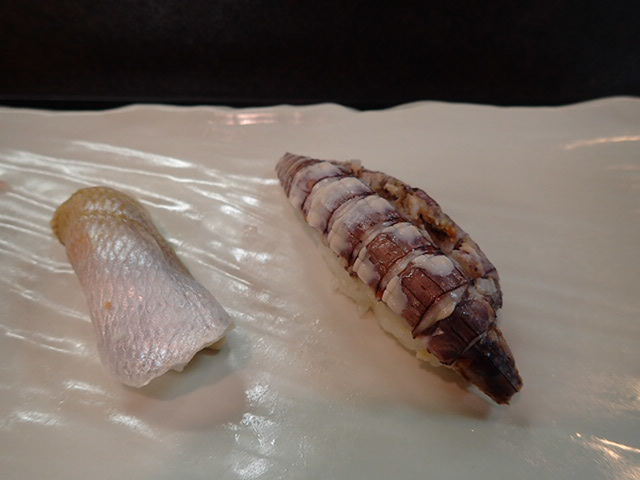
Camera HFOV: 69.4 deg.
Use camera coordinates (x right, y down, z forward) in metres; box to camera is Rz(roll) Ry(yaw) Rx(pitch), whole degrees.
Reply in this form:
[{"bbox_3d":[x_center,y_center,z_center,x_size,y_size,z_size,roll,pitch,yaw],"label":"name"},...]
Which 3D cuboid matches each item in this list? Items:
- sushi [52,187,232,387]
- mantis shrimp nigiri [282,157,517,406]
[{"bbox_3d":[-0.054,0.010,0.130,0.029,0.024,0.074,-28,51,-25],"label":"sushi"},{"bbox_3d":[0.017,-0.001,0.139,0.033,0.027,0.111,-24,50,-22],"label":"mantis shrimp nigiri"}]

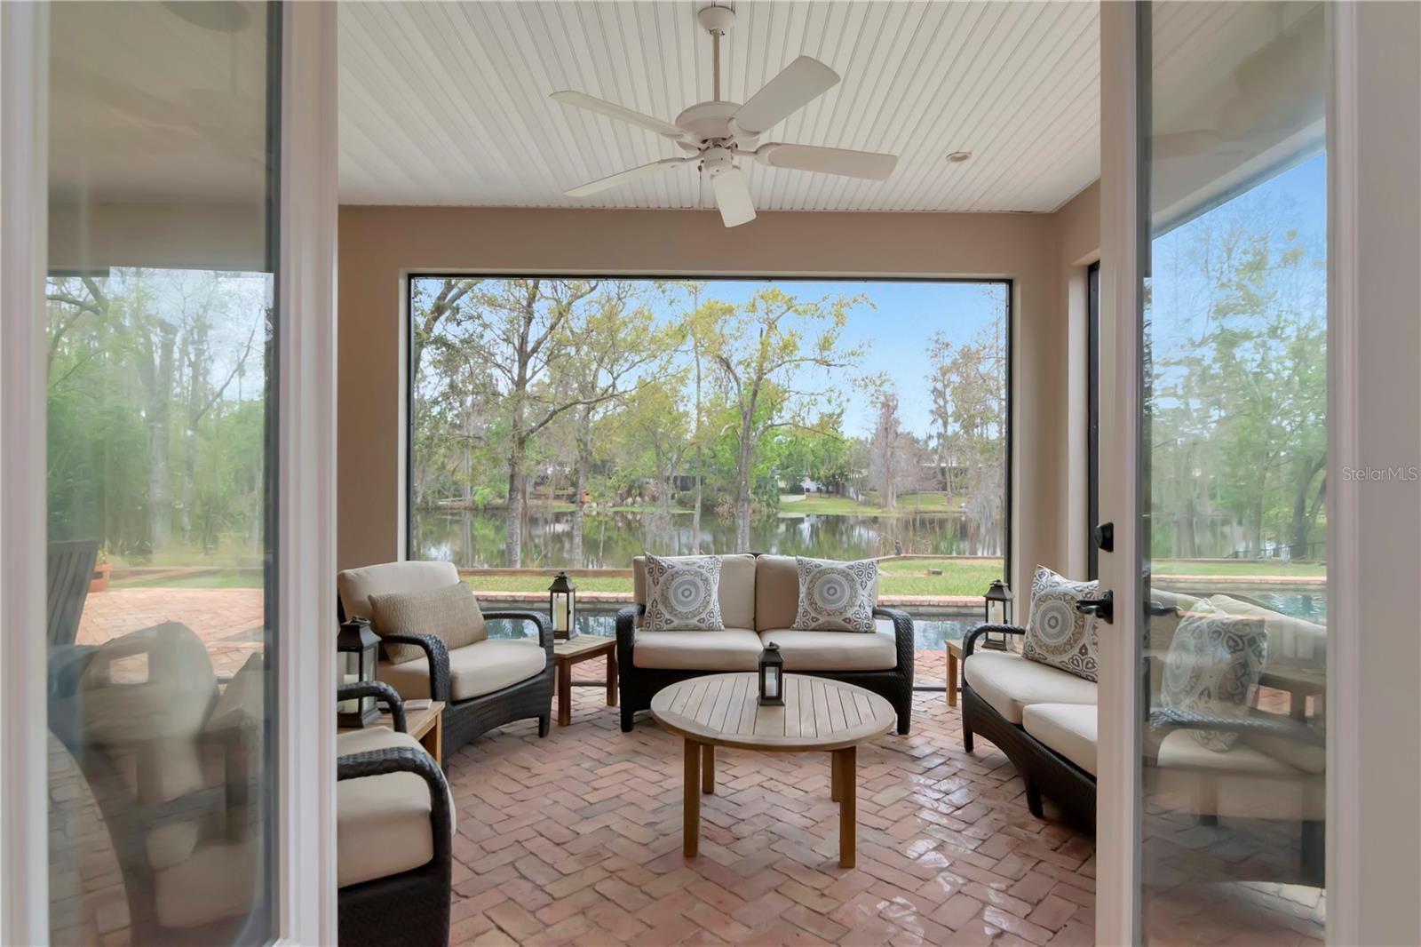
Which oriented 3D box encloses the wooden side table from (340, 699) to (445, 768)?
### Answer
[{"bbox_3d":[-1.305,1.126,2.680,0.460,0.400,0.460,0,-1,-3],"label":"wooden side table"}]

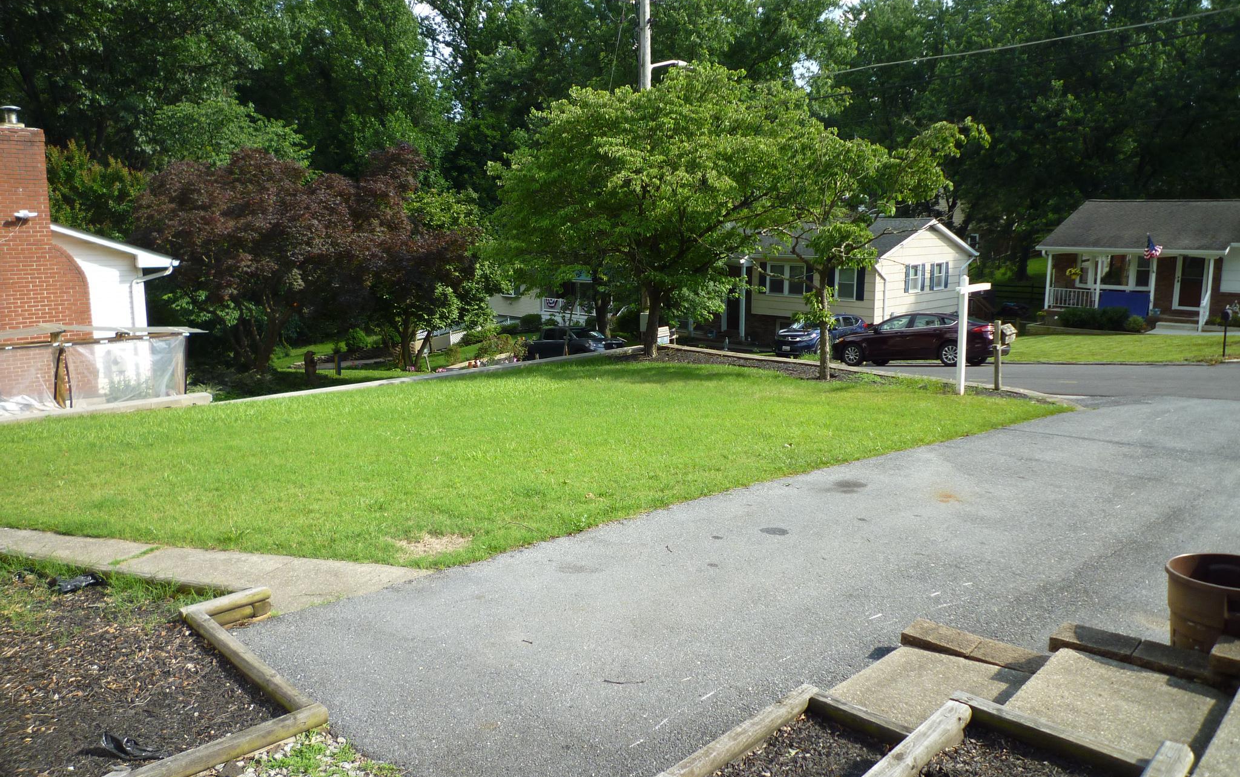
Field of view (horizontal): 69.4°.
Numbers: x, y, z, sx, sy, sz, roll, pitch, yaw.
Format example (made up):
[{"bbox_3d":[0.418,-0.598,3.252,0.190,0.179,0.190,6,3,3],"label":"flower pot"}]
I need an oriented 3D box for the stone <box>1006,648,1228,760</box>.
[{"bbox_3d":[1.783,1.163,3.234,0.640,0.065,0.560,-9,13,-42],"label":"stone"}]

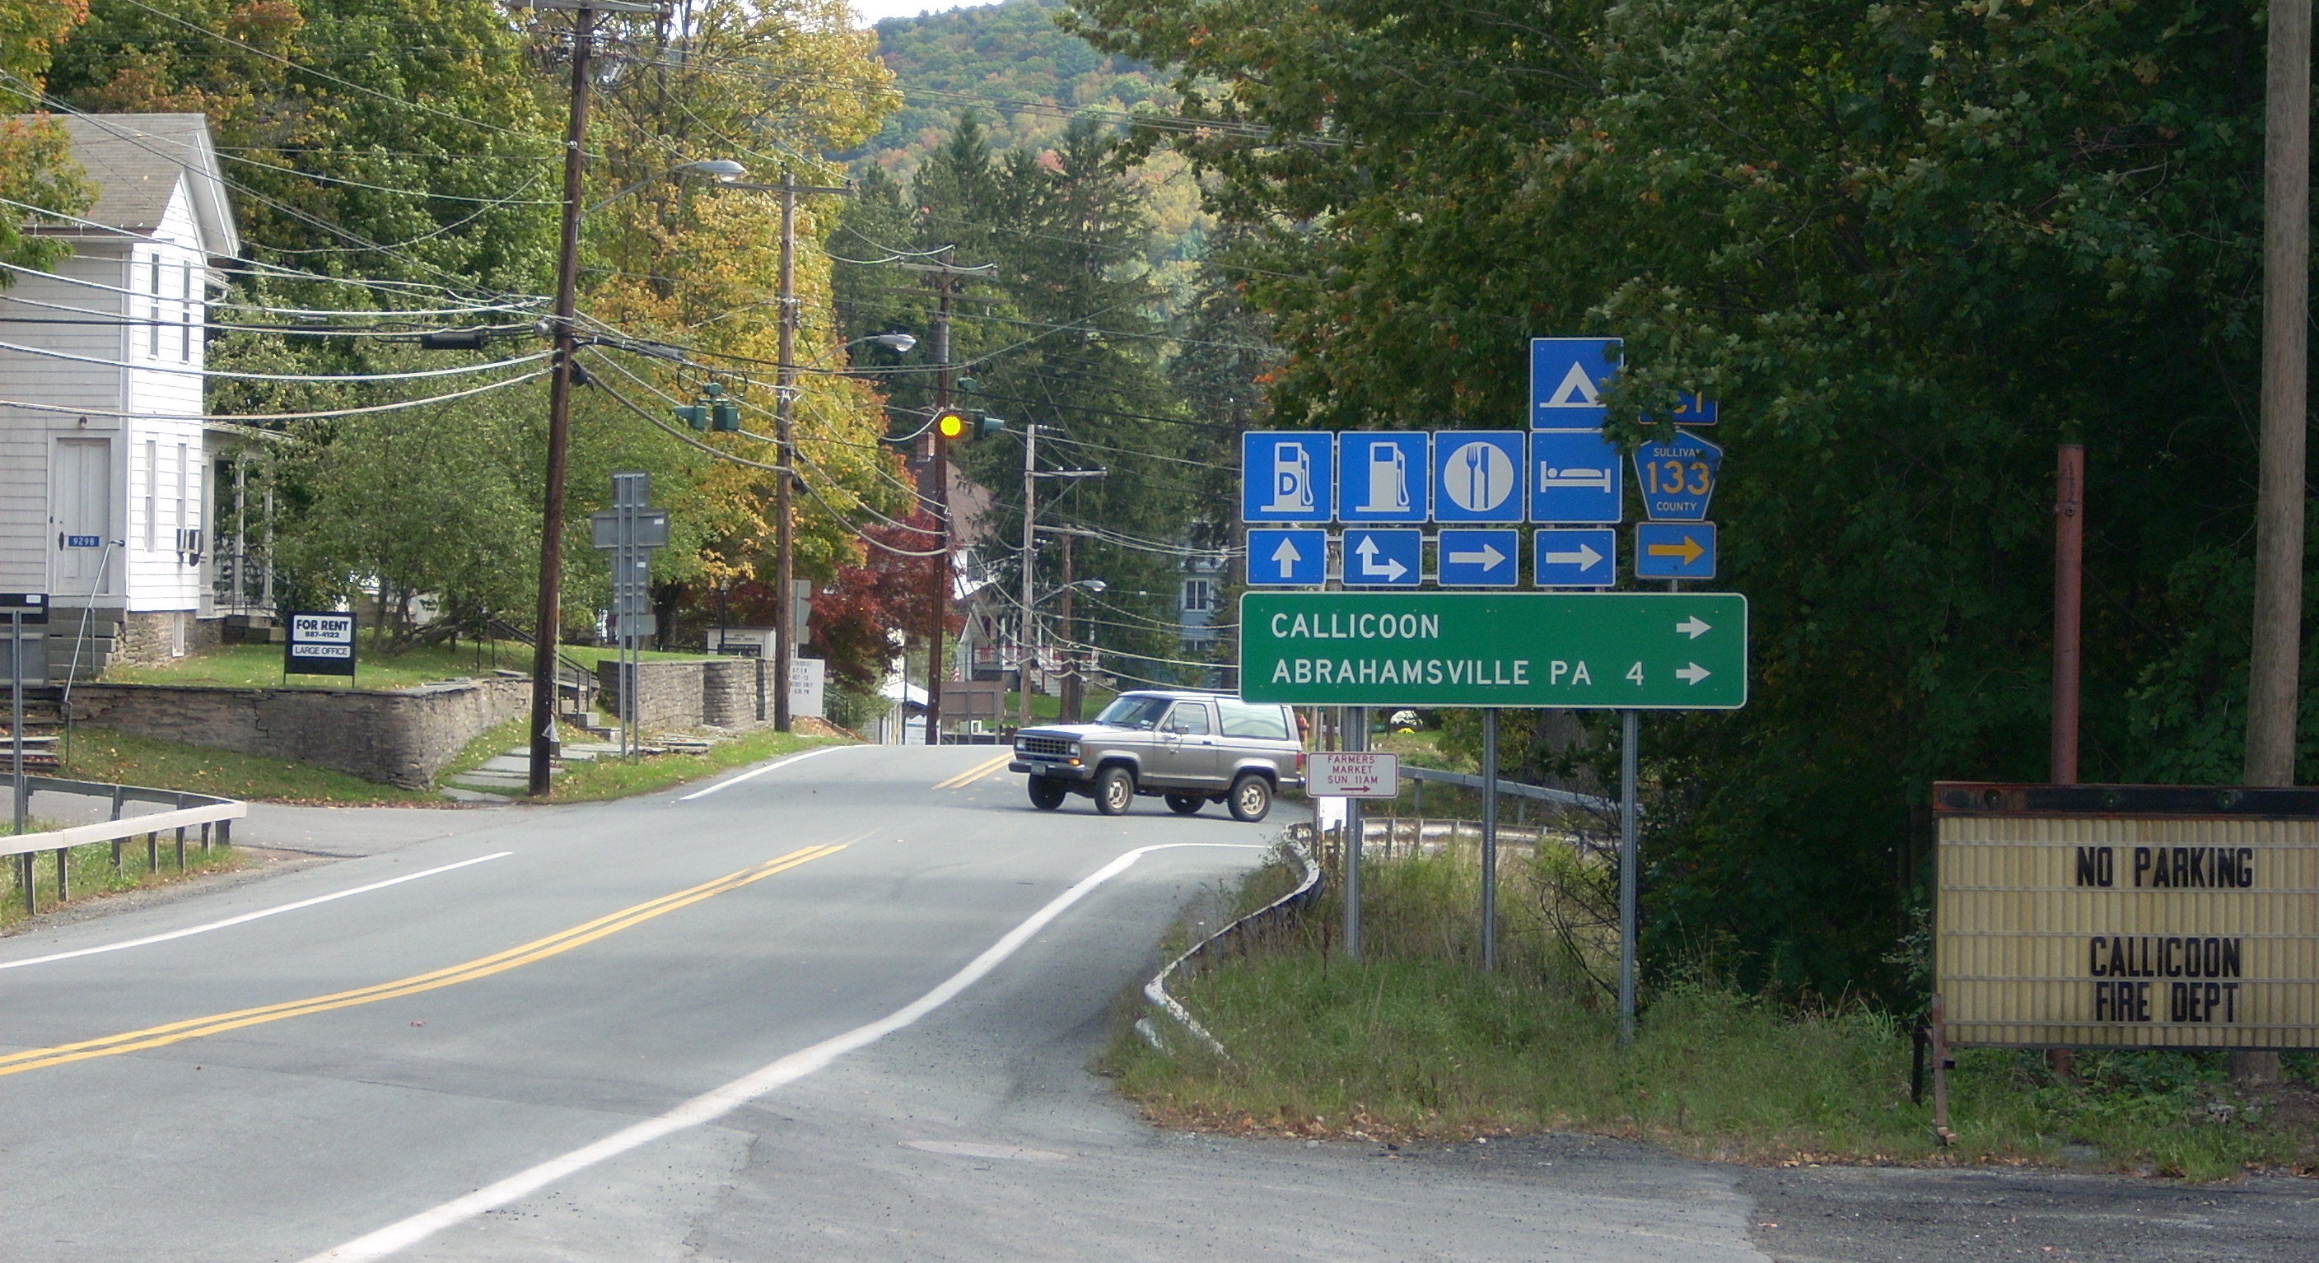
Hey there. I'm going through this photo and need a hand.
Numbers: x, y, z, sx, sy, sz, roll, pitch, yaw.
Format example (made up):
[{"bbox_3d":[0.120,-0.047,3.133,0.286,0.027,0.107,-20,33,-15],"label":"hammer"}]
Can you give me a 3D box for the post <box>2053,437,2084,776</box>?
[{"bbox_3d":[5.435,0.793,45.000,0.155,3.850,0.155,1,0,0],"label":"post"}]

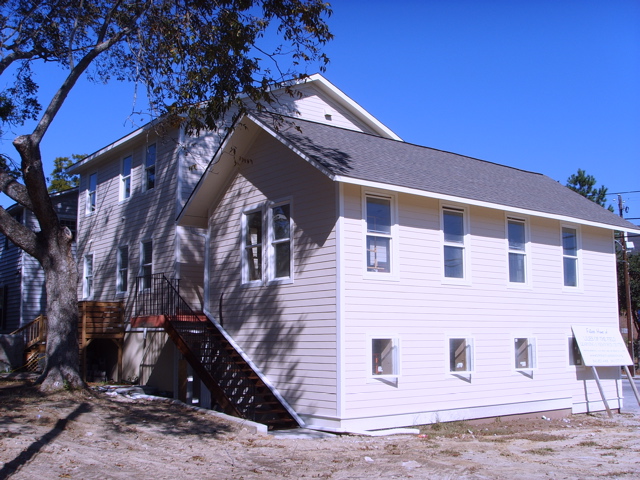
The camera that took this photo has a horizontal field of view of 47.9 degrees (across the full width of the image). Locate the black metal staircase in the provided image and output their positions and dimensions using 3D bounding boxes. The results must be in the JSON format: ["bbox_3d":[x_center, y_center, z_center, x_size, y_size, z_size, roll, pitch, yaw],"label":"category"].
[{"bbox_3d":[-2.767,2.549,17.680,1.244,3.587,6.259,6,-10,-38],"label":"black metal staircase"}]

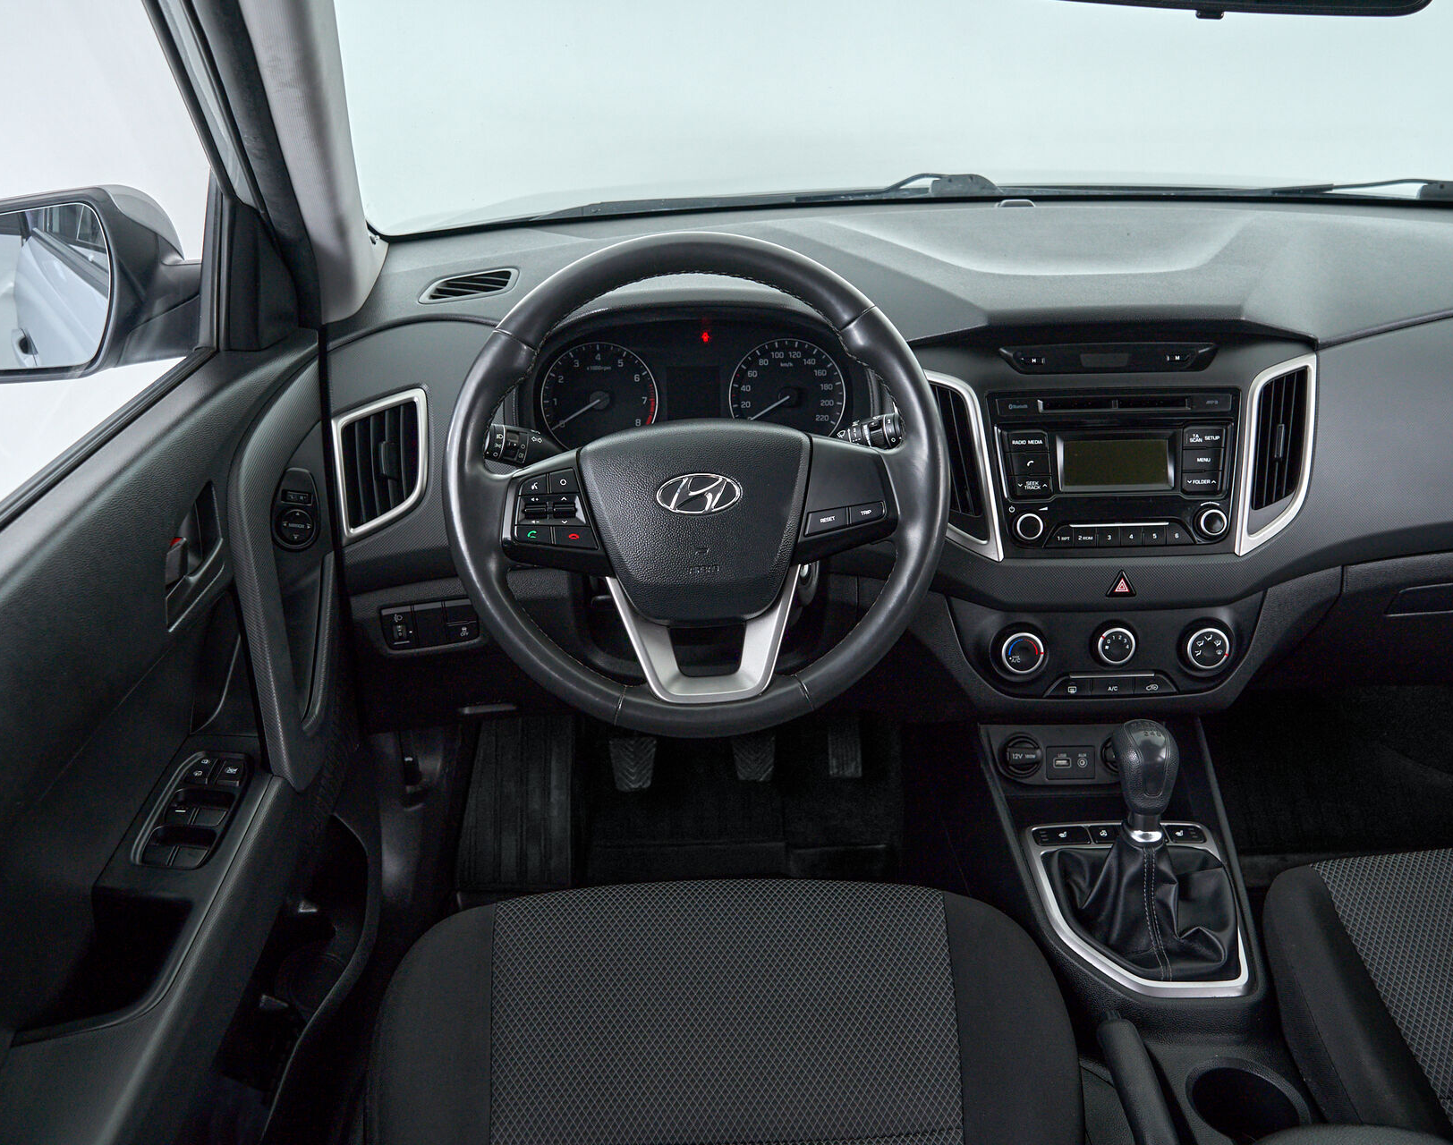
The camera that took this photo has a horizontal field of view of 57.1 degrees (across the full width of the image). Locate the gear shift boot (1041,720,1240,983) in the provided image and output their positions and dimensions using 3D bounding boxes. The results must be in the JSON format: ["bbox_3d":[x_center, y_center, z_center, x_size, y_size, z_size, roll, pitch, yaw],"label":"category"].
[{"bbox_3d":[0.342,0.204,1.026,0.150,0.180,0.128,-1,35,-1],"label":"gear shift boot"}]

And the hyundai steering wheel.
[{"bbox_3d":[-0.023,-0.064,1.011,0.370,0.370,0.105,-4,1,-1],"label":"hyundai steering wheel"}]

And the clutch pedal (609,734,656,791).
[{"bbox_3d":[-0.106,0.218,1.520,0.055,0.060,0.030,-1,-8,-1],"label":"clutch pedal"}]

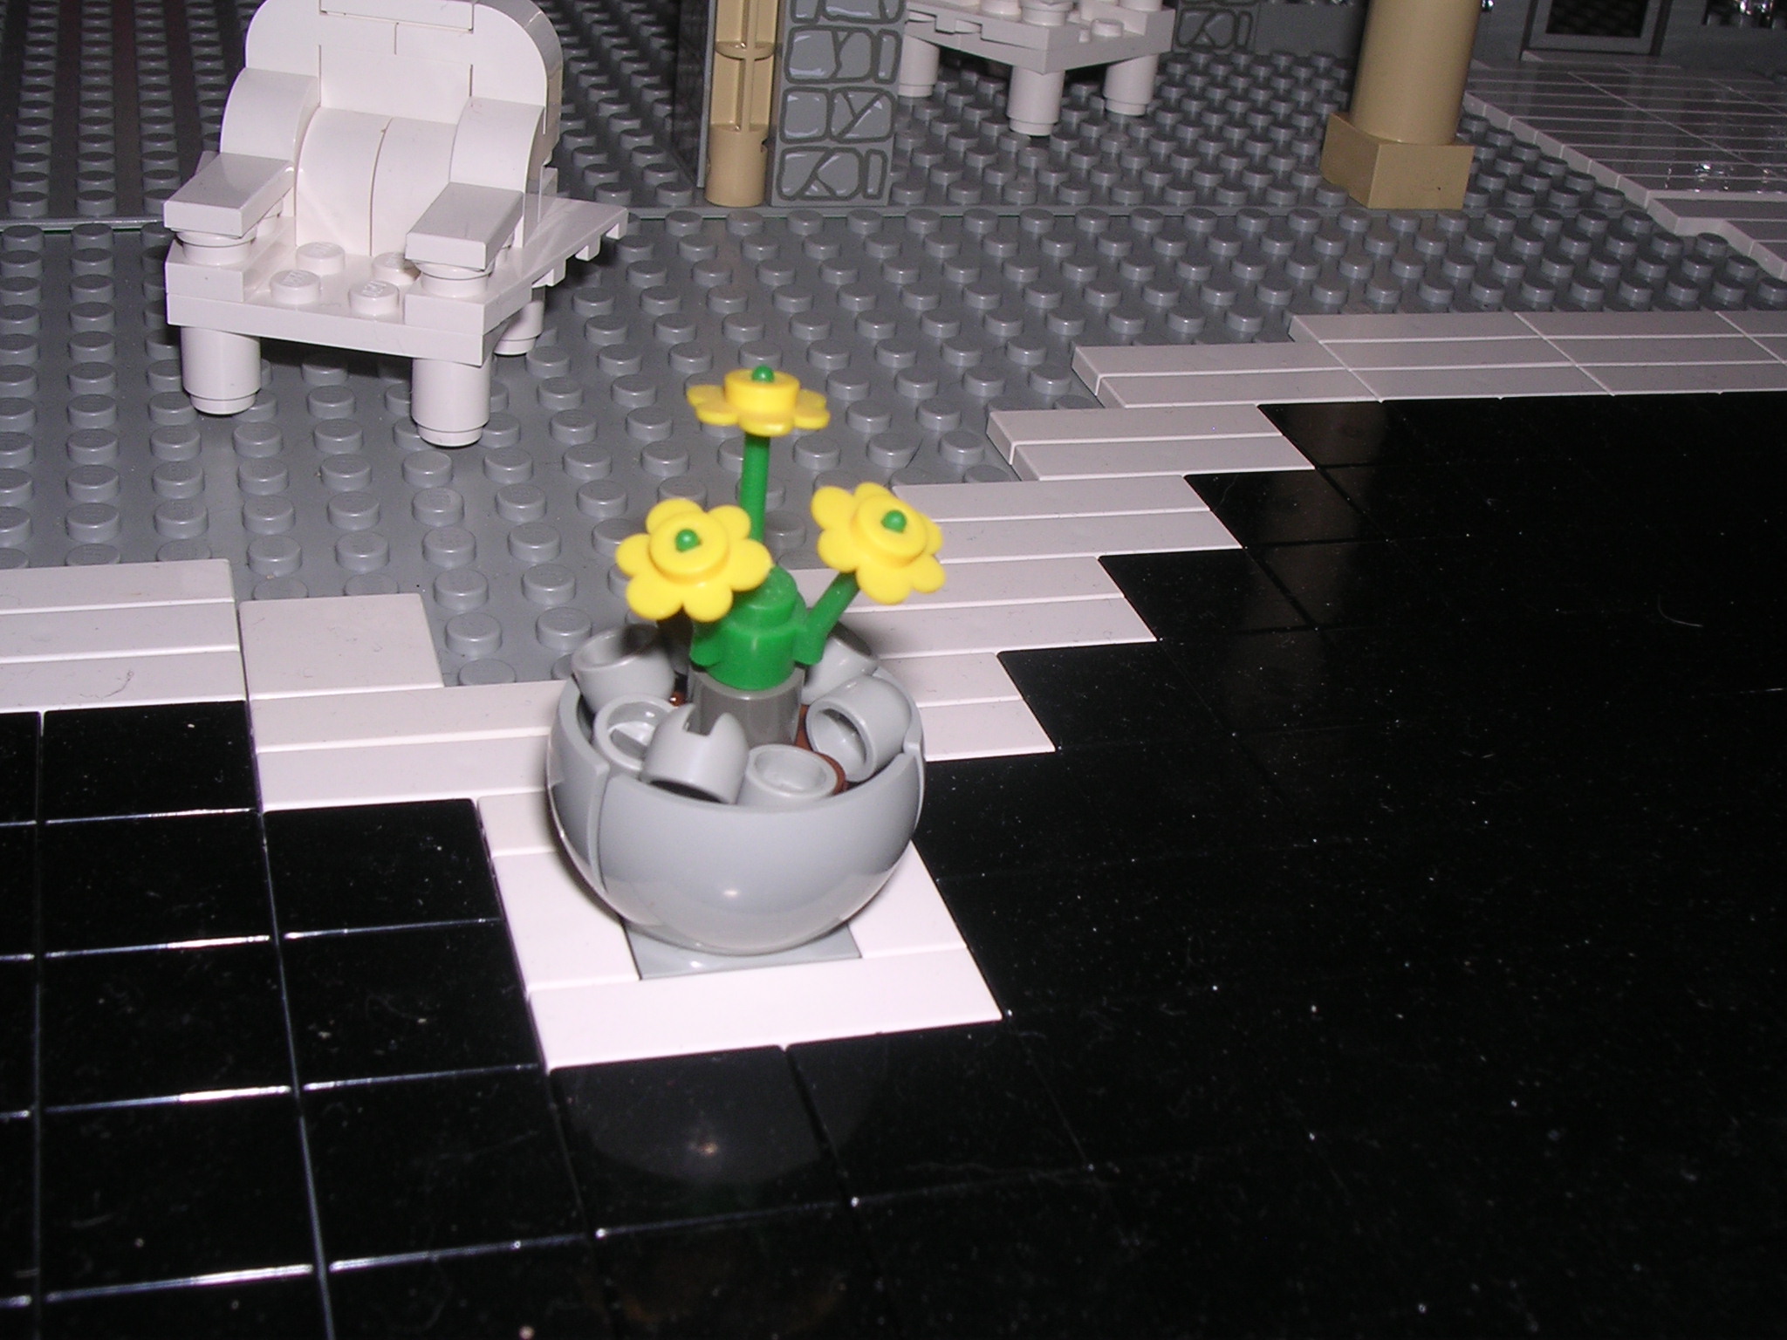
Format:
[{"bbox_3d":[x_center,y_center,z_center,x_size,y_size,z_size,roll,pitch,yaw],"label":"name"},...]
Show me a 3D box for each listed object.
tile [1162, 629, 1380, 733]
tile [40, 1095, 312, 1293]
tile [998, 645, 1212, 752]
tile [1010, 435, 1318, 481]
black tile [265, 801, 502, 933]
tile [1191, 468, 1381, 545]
[{"bbox_3d":[0.034,0.002,0.200,0.016,0.003,0.016,-4,32,-17],"label":"tile"},{"bbox_3d":[-0.044,0.033,0.136,0.016,0.003,0.016,-4,32,-17],"label":"tile"},{"bbox_3d":[0.018,0.004,0.195,0.016,0.003,0.016,-4,32,-17],"label":"tile"},{"bbox_3d":[0.029,-0.021,0.238,0.032,0.003,0.008,-4,32,-17],"label":"tile"},{"bbox_3d":[-0.038,0.016,0.164,0.016,0.003,0.016,-4,32,-17],"label":"black tile"},{"bbox_3d":[0.040,-0.016,0.231,0.016,0.003,0.016,-4,32,-17],"label":"tile"}]

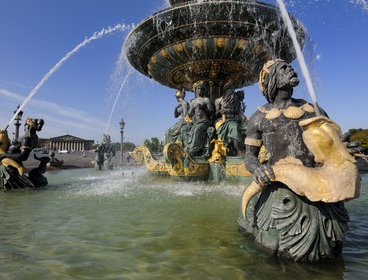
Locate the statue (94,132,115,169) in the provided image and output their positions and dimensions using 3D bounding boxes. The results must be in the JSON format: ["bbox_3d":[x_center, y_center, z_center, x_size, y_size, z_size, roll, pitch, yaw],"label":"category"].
[{"bbox_3d":[-5.060,0.757,14.355,1.150,2.350,1.000,-2,-4,30],"label":"statue"}]

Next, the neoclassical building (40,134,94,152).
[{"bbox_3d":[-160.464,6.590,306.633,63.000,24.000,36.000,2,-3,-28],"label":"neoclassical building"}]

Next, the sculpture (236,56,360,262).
[{"bbox_3d":[1.420,0.148,3.097,1.380,2.340,1.300,0,-3,7],"label":"sculpture"}]

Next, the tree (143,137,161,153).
[{"bbox_3d":[-26.120,4.438,178.115,13.500,14.500,12.000,0,-3,-8],"label":"tree"}]

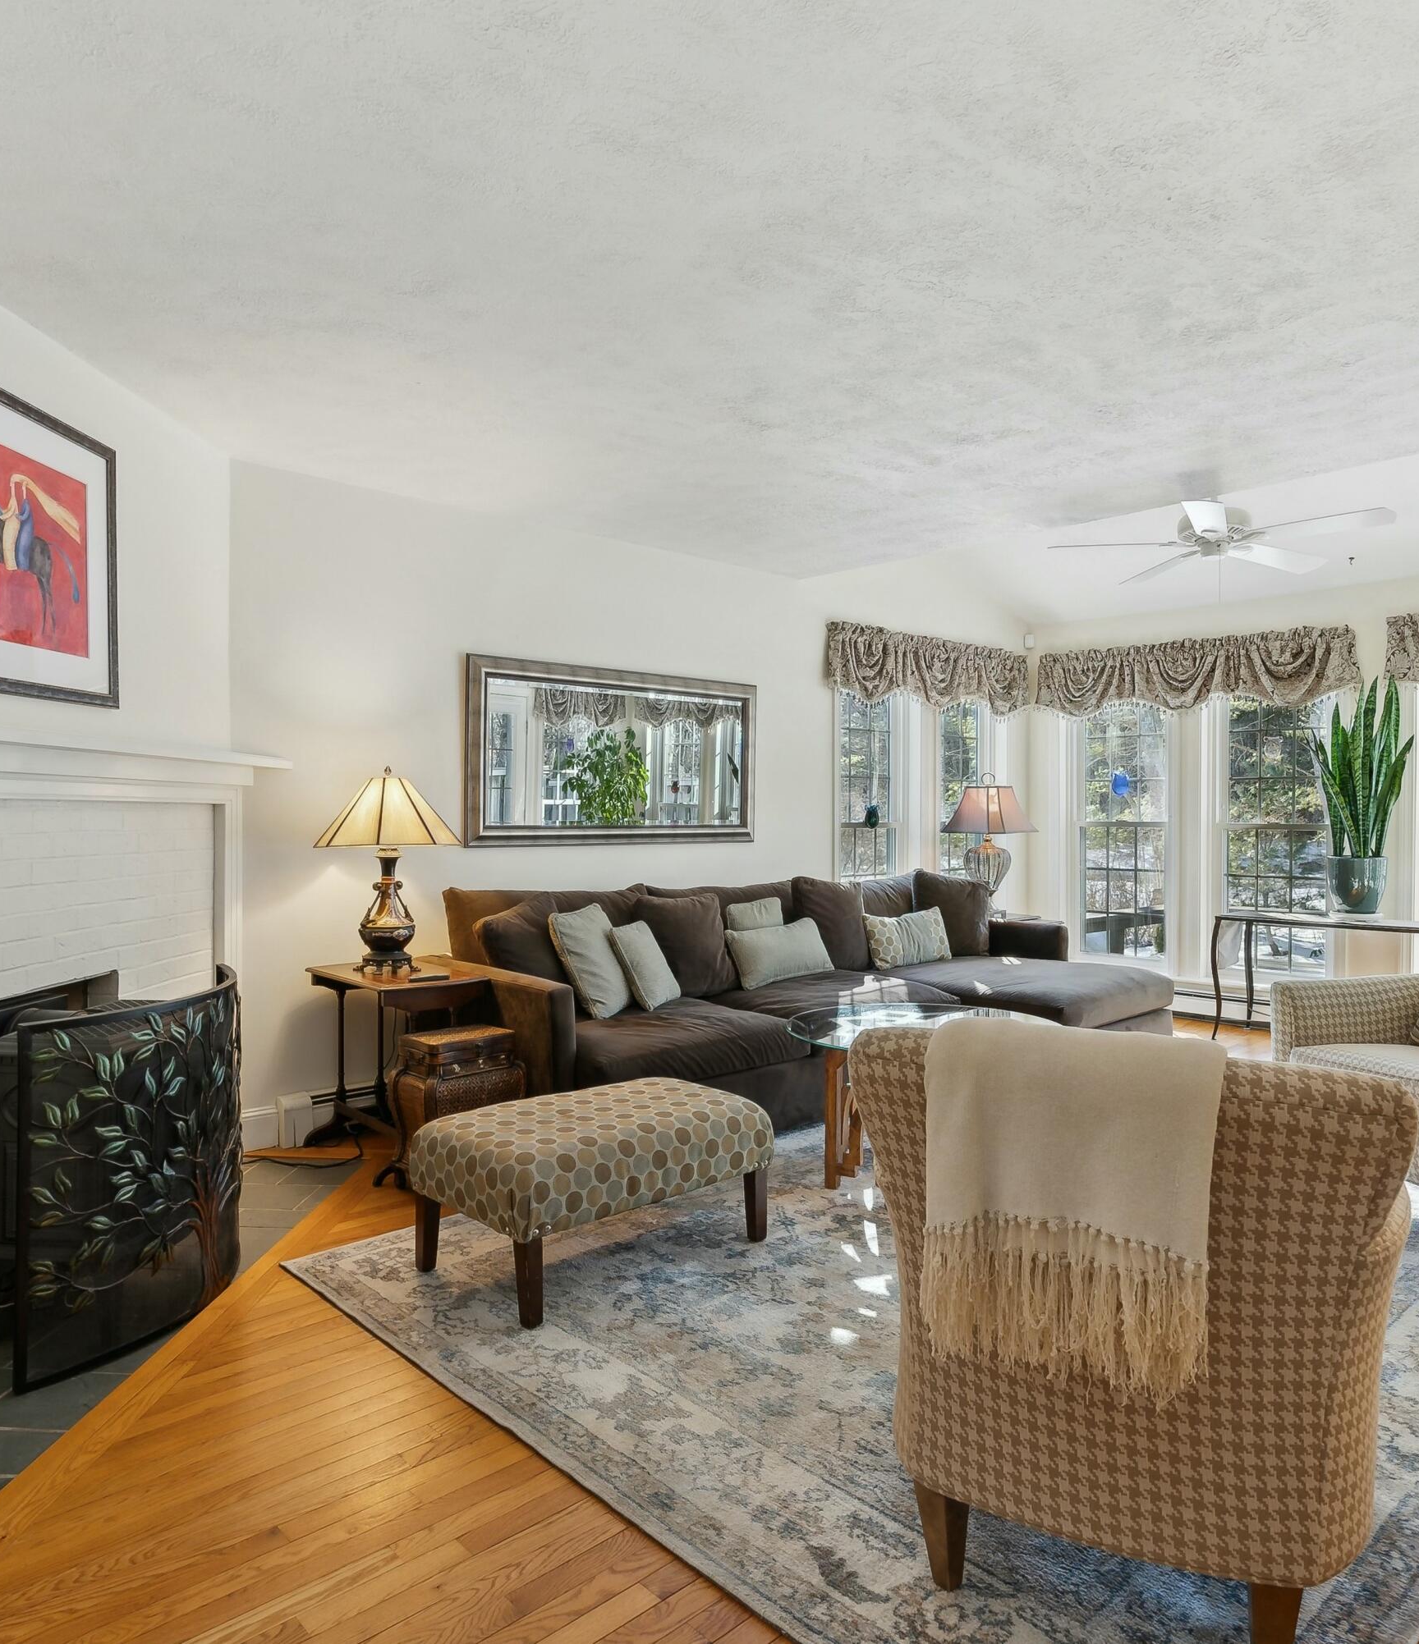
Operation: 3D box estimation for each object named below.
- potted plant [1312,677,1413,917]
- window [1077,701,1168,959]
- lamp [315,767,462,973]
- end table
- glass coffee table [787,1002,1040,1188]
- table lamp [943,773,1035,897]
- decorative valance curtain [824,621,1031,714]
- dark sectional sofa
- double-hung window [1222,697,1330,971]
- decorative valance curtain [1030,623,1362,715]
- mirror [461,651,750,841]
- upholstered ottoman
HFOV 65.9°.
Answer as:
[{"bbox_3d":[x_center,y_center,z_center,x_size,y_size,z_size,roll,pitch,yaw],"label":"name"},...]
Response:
[{"bbox_3d":[3.297,-0.109,5.543,0.460,1.220,0.500,0,0,-42],"label":"potted plant"},{"bbox_3d":[2.598,0.000,6.935,0.100,1.720,0.620,0,0,-42],"label":"window"},{"bbox_3d":[-1.147,0.174,3.933,0.525,0.720,0.525,0,0,-42],"label":"lamp"},{"bbox_3d":[-1.103,0.852,3.807,0.410,0.646,0.650,0,0,-42],"label":"end table"},{"bbox_3d":[0.738,0.938,3.777,0.970,0.460,0.970,0,0,0],"label":"glass coffee table"},{"bbox_3d":[1.613,0.139,6.330,0.520,0.834,0.520,0,0,-42],"label":"table lamp"},{"bbox_3d":[1.356,-0.860,6.499,2.040,0.450,0.150,0,0,-42],"label":"decorative valance curtain"},{"bbox_3d":[0.513,0.715,4.699,3.150,0.920,1.540,0,0,-42],"label":"dark sectional sofa"},{"bbox_3d":[3.221,0.013,6.250,0.100,1.710,0.600,0,0,-42],"label":"double-hung window"},{"bbox_3d":[2.787,-0.855,6.499,0.130,0.420,1.920,0,0,-42],"label":"decorative valance curtain"},{"bbox_3d":[-0.379,-0.290,5.009,1.630,0.790,0.050,0,0,-42],"label":"mirror"},{"bbox_3d":[-0.294,0.958,2.961,0.880,0.435,0.510,0,0,-42],"label":"upholstered ottoman"}]

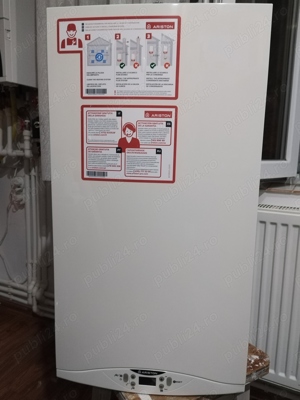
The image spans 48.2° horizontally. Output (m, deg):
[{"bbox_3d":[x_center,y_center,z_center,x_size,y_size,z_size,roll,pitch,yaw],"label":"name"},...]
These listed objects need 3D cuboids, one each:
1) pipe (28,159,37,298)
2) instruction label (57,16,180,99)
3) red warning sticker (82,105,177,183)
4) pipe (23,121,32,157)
[{"bbox_3d":[-0.648,0.172,1.862,0.025,0.794,0.025,6,10,29],"label":"pipe"},{"bbox_3d":[-0.060,-0.255,0.606,0.226,0.142,0.005,2,9,7],"label":"instruction label"},{"bbox_3d":[-0.041,-0.105,0.627,0.182,0.141,0.004,2,9,6],"label":"red warning sticker"},{"bbox_3d":[-0.669,-0.328,1.830,0.045,0.196,0.045,6,10,29],"label":"pipe"}]

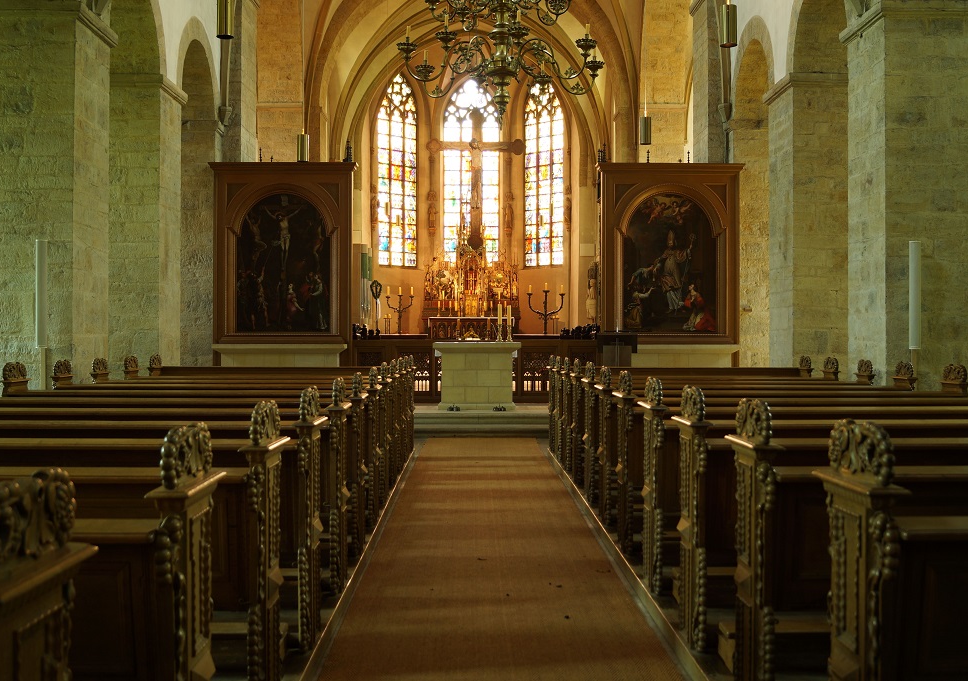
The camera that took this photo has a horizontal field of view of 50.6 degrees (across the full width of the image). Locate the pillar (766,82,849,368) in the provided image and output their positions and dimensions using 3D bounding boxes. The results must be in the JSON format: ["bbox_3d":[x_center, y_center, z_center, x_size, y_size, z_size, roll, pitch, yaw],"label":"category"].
[{"bbox_3d":[4.614,-1.113,14.158,1.120,4.820,1.120,0,0,-1],"label":"pillar"}]

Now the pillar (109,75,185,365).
[{"bbox_3d":[-4.825,-1.113,14.004,1.120,4.820,1.120,0,0,-1],"label":"pillar"}]

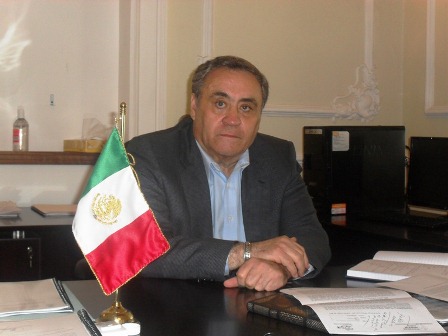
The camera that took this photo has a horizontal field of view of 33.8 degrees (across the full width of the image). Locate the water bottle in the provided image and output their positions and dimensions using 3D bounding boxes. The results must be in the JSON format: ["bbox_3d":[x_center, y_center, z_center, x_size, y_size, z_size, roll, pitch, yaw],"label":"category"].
[{"bbox_3d":[-0.895,-0.173,3.250,0.068,0.198,0.068,1,3,0],"label":"water bottle"}]

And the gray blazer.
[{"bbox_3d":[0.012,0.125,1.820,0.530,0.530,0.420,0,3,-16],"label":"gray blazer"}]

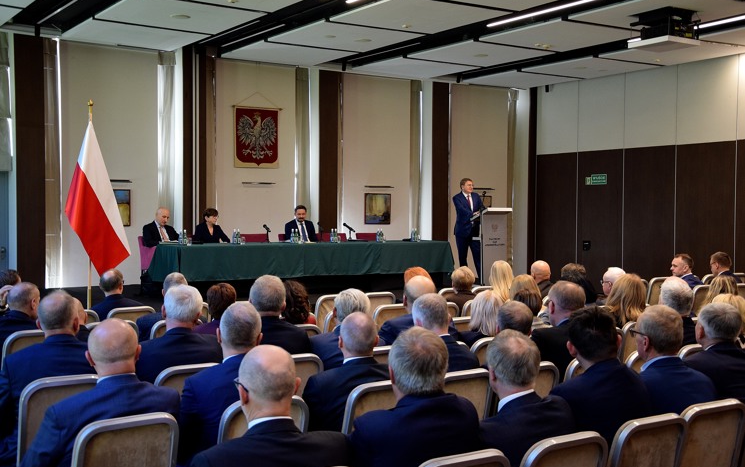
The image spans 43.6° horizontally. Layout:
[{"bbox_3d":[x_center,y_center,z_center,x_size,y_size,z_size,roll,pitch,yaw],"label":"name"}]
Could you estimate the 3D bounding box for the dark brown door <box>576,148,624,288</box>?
[{"bbox_3d":[4.380,-0.215,17.855,0.080,2.760,1.160,-1,2,-33],"label":"dark brown door"}]

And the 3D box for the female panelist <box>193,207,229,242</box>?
[{"bbox_3d":[-2.179,0.282,12.507,0.550,1.237,0.700,0,1,-34],"label":"female panelist"}]

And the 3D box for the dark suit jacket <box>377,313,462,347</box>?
[{"bbox_3d":[0.294,0.806,5.857,0.480,0.620,0.340,0,2,-28],"label":"dark suit jacket"}]

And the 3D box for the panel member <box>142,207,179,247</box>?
[{"bbox_3d":[-2.798,0.275,12.508,0.500,1.260,0.650,-1,2,-36],"label":"panel member"}]

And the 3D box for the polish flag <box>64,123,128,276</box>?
[{"bbox_3d":[-3.193,-0.406,10.800,0.700,1.820,0.330,0,1,-25],"label":"polish flag"}]

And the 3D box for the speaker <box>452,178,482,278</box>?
[{"bbox_3d":[1.576,-0.029,15.350,0.540,1.757,0.450,0,1,-34],"label":"speaker"}]

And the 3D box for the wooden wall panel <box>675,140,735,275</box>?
[{"bbox_3d":[5.899,-0.175,16.408,0.080,2.821,1.236,0,1,-34],"label":"wooden wall panel"}]

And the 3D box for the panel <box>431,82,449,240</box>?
[{"bbox_3d":[1.307,-1.068,18.286,0.400,3.720,0.100,-1,2,-35],"label":"panel"}]

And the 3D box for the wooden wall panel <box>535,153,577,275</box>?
[{"bbox_3d":[3.879,-0.246,19.418,0.080,2.821,1.155,0,1,-34],"label":"wooden wall panel"}]

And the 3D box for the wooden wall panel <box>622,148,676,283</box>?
[{"bbox_3d":[5.200,-0.157,17.412,0.090,2.880,1.190,-1,2,-35],"label":"wooden wall panel"}]

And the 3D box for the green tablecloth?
[{"bbox_3d":[-0.831,0.373,13.250,4.420,0.470,0.860,-1,2,-35],"label":"green tablecloth"}]

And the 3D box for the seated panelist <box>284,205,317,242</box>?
[{"bbox_3d":[-1.016,0.235,13.753,0.500,1.290,0.650,0,1,-27],"label":"seated panelist"}]

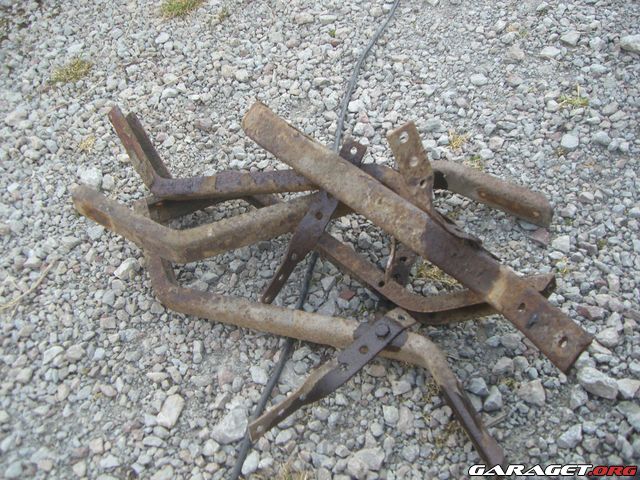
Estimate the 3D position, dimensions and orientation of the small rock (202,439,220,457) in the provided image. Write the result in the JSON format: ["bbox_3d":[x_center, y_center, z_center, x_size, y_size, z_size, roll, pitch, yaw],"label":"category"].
[{"bbox_3d":[-0.158,0.301,1.019,0.024,0.018,0.022,20,53,16],"label":"small rock"}]

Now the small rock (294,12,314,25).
[{"bbox_3d":[-0.037,-0.544,1.727,0.048,0.023,0.029,4,50,3],"label":"small rock"}]

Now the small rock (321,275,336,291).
[{"bbox_3d":[0.015,0.075,1.246,0.028,0.019,0.030,0,52,0],"label":"small rock"}]

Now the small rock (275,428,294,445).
[{"bbox_3d":[-0.051,0.285,1.018,0.020,0.018,0.030,31,55,28],"label":"small rock"}]

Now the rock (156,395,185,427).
[{"bbox_3d":[-0.224,0.258,1.058,0.027,0.020,0.049,25,54,19],"label":"rock"}]

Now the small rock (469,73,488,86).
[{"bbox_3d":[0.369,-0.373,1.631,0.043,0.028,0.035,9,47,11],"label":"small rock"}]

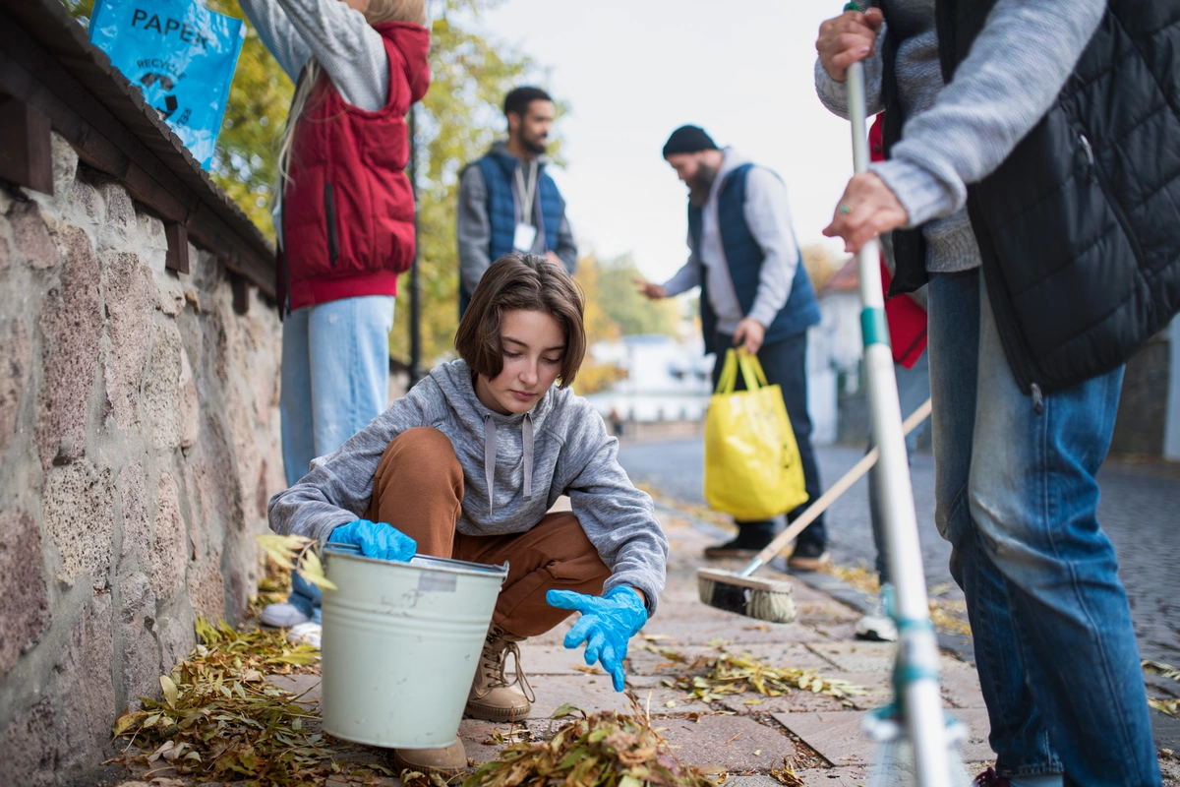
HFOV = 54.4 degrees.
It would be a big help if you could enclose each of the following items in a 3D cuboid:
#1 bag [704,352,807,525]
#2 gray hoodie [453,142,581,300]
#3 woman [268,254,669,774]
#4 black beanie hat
[{"bbox_3d":[0.565,0.140,3.900,0.280,0.590,0.280,-1,-1,37],"label":"bag"},{"bbox_3d":[-0.275,-0.660,4.400,0.500,0.650,0.320,0,-1,-28],"label":"gray hoodie"},{"bbox_3d":[-0.210,0.170,2.020,0.690,0.810,0.720,0,-1,-7],"label":"woman"},{"bbox_3d":[0.361,-0.912,4.150,0.205,0.135,0.185,-9,0,-21],"label":"black beanie hat"}]

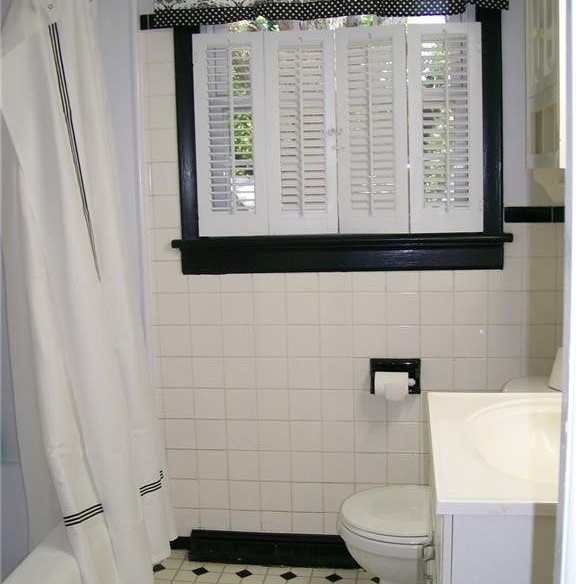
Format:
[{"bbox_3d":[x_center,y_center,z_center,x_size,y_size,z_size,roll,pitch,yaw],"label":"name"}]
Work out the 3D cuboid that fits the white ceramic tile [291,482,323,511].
[{"bbox_3d":[0.068,0.711,2.760,0.109,0.108,0.009,0,7,8],"label":"white ceramic tile"}]

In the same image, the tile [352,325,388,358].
[{"bbox_3d":[0.271,0.162,2.649,0.108,0.108,0.009,-1,7,8],"label":"tile"}]

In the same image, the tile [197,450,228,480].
[{"bbox_3d":[-0.261,0.600,2.781,0.108,0.108,0.010,-1,8,8],"label":"tile"}]

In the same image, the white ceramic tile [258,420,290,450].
[{"bbox_3d":[-0.048,0.491,2.738,0.108,0.108,0.009,0,7,7],"label":"white ceramic tile"}]

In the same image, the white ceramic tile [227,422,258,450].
[{"bbox_3d":[-0.156,0.492,2.752,0.108,0.108,0.009,0,7,7],"label":"white ceramic tile"}]

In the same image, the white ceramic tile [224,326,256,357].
[{"bbox_3d":[-0.163,0.166,2.696,0.108,0.108,0.010,0,9,8],"label":"white ceramic tile"}]

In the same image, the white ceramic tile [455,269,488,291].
[{"bbox_3d":[0.587,-0.038,2.556,0.108,0.070,0.009,0,8,8],"label":"white ceramic tile"}]

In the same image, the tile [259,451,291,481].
[{"bbox_3d":[-0.045,0.599,2.749,0.108,0.108,0.009,-1,7,8],"label":"tile"}]

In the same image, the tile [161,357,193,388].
[{"bbox_3d":[-0.377,0.276,2.742,0.108,0.108,0.010,0,9,8],"label":"tile"}]

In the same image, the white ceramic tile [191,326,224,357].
[{"bbox_3d":[-0.274,0.167,2.726,0.108,0.108,0.009,-1,7,8],"label":"white ceramic tile"}]

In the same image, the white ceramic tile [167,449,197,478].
[{"bbox_3d":[-0.366,0.599,2.786,0.108,0.108,0.009,0,8,8],"label":"white ceramic tile"}]

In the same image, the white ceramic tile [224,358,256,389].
[{"bbox_3d":[-0.162,0.273,2.719,0.108,0.108,0.010,-1,8,8],"label":"white ceramic tile"}]

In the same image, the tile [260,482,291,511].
[{"bbox_3d":[-0.040,0.704,2.752,0.108,0.108,0.009,0,8,8],"label":"tile"}]

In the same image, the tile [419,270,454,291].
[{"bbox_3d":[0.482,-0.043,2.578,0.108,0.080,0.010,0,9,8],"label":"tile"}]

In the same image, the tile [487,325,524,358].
[{"bbox_3d":[0.705,0.160,2.580,0.108,0.108,0.010,0,9,8],"label":"tile"}]

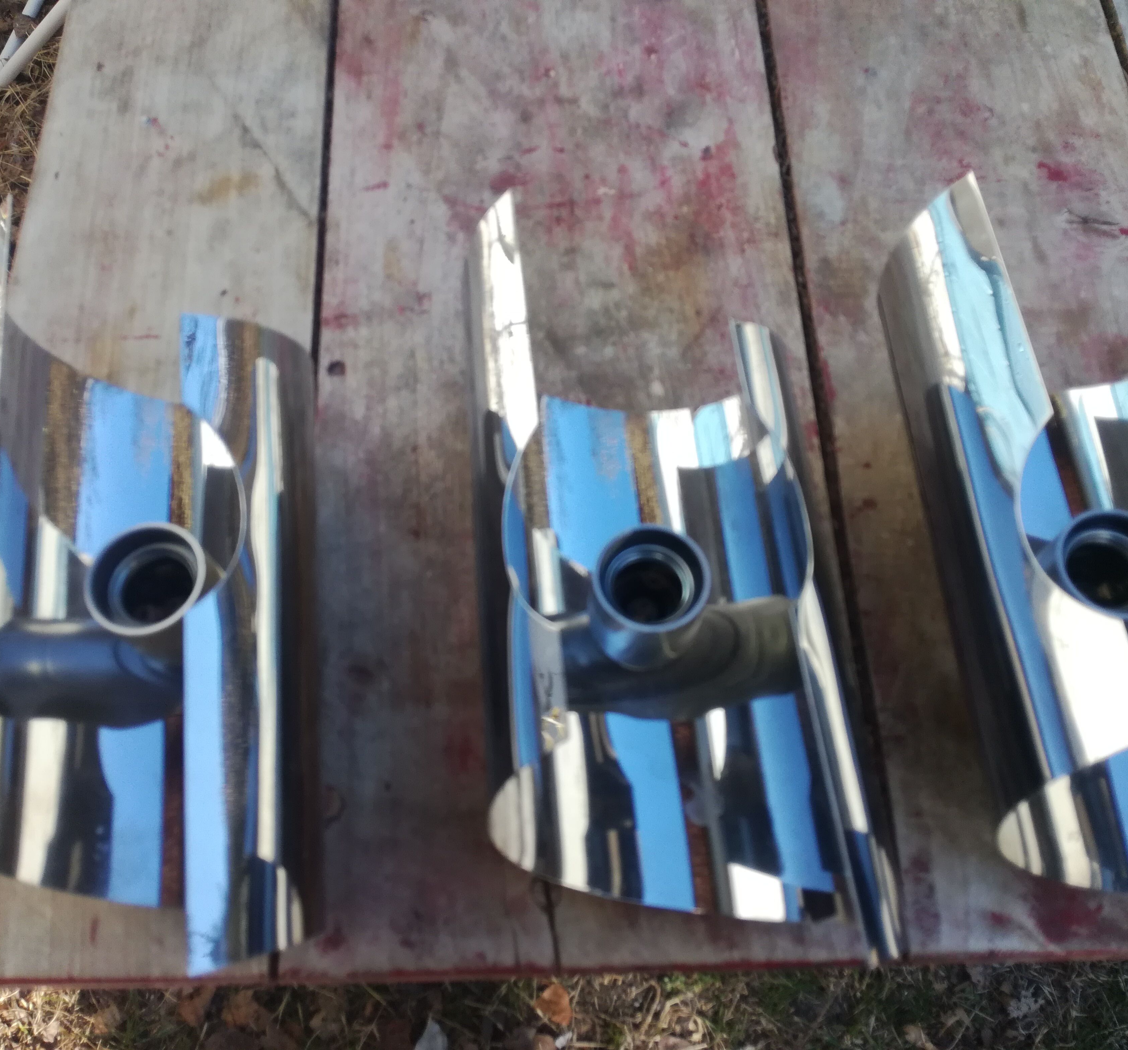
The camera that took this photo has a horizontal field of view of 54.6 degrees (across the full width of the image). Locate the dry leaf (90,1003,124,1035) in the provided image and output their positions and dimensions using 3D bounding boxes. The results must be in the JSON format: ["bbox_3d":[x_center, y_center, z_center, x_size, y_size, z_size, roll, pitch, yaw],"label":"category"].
[{"bbox_3d":[-0.459,0.496,1.095,0.031,0.013,0.034,-2,67,1],"label":"dry leaf"}]

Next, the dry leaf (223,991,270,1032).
[{"bbox_3d":[-0.319,0.488,1.095,0.050,0.015,0.043,-2,67,1],"label":"dry leaf"}]

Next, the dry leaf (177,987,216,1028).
[{"bbox_3d":[-0.371,0.485,1.098,0.040,0.015,0.046,16,68,8],"label":"dry leaf"}]

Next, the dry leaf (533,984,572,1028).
[{"bbox_3d":[-0.011,0.480,1.090,0.038,0.014,0.046,-21,68,-7],"label":"dry leaf"}]

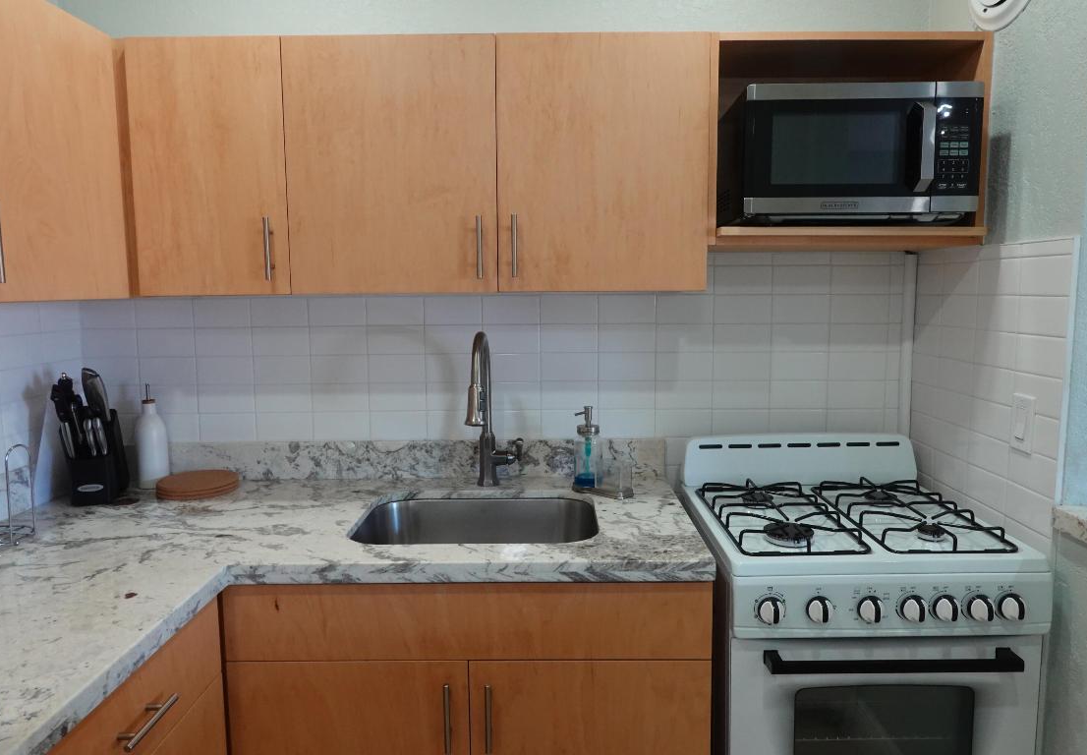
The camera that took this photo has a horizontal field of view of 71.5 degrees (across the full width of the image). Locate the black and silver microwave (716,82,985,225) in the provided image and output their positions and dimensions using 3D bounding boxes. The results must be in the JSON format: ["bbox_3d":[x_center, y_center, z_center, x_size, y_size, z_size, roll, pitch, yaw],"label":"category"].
[{"bbox_3d":[0.670,-0.489,1.766,0.494,0.289,0.400,0,6,0],"label":"black and silver microwave"}]

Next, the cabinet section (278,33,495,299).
[{"bbox_3d":[-0.333,-0.480,1.816,0.464,0.553,0.320,0,6,0],"label":"cabinet section"}]

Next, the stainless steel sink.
[{"bbox_3d":[-0.143,0.435,1.740,0.545,0.205,0.425,0,6,0],"label":"stainless steel sink"}]

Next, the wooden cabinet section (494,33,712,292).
[{"bbox_3d":[0.131,-0.483,1.815,0.465,0.553,0.320,0,6,0],"label":"wooden cabinet section"}]

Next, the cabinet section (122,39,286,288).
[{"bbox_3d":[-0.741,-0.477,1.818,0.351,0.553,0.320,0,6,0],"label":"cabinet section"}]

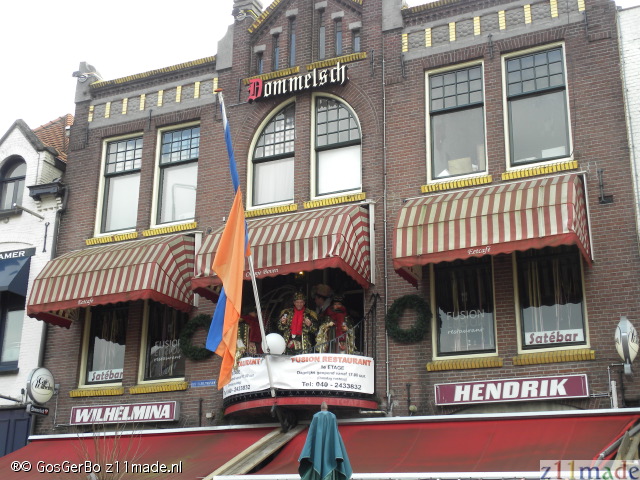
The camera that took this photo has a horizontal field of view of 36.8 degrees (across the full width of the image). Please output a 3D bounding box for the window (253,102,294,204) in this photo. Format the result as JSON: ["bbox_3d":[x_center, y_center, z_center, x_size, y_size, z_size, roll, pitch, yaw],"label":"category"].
[{"bbox_3d":[-0.920,-1.754,19.464,1.010,2.250,0.120,-8,-21,24],"label":"window"}]

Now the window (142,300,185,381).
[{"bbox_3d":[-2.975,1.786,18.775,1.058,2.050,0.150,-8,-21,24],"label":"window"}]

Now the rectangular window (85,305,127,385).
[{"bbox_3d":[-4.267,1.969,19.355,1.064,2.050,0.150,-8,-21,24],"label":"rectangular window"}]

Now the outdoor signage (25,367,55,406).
[{"bbox_3d":[-5.180,2.724,17.864,0.280,0.680,0.660,-8,-21,23],"label":"outdoor signage"}]

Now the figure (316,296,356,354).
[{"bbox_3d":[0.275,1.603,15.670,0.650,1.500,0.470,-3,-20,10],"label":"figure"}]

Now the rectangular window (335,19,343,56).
[{"bbox_3d":[0.391,-4.114,19.540,0.164,0.868,0.100,-8,-21,24],"label":"rectangular window"}]

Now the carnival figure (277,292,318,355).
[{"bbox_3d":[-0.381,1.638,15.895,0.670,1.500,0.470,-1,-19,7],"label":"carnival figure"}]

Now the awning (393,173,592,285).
[{"bbox_3d":[2.812,-0.339,15.851,2.967,1.648,1.140,-8,-21,24],"label":"awning"}]

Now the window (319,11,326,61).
[{"bbox_3d":[0.052,-4.105,19.298,0.184,1.191,0.140,-8,-21,24],"label":"window"}]

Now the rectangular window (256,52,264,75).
[{"bbox_3d":[-1.233,-3.719,20.218,0.148,0.492,0.100,-8,-21,24],"label":"rectangular window"}]

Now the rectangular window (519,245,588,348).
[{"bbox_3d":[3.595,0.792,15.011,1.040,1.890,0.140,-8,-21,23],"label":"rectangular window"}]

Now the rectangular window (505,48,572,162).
[{"bbox_3d":[3.625,-2.238,16.085,1.020,2.080,0.130,-8,-21,23],"label":"rectangular window"}]

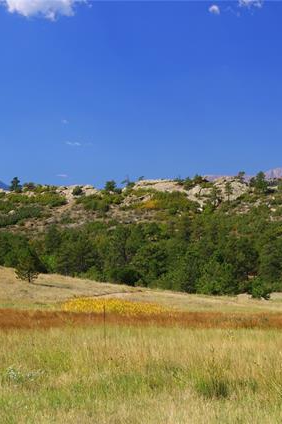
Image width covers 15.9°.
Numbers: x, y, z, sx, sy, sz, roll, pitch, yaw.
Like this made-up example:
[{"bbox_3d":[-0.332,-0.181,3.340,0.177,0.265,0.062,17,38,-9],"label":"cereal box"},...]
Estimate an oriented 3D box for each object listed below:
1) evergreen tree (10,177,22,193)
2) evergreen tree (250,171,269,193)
[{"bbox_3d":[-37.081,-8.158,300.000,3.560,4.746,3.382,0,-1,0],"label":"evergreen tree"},{"bbox_3d":[34.053,-8.631,290.000,5.592,6.251,5.312,0,-1,0],"label":"evergreen tree"}]

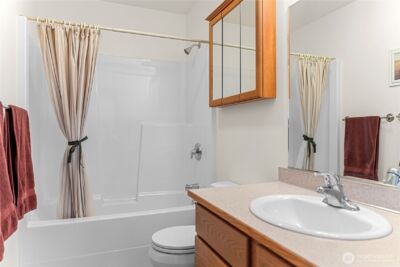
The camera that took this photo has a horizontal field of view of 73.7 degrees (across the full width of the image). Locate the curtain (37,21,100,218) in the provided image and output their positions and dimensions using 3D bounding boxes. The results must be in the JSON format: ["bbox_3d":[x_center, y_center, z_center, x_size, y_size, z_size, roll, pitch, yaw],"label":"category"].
[{"bbox_3d":[-0.983,0.003,2.018,0.430,1.600,0.150,0,0,-22],"label":"curtain"}]

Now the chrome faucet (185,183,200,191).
[{"bbox_3d":[-0.080,0.548,2.755,0.148,0.068,0.060,0,0,-22],"label":"chrome faucet"}]

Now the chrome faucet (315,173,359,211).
[{"bbox_3d":[0.501,0.216,1.021,0.165,0.137,0.155,0,0,-22],"label":"chrome faucet"}]

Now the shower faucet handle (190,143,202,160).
[{"bbox_3d":[-0.048,0.181,2.655,0.074,0.172,0.170,0,0,-22],"label":"shower faucet handle"}]

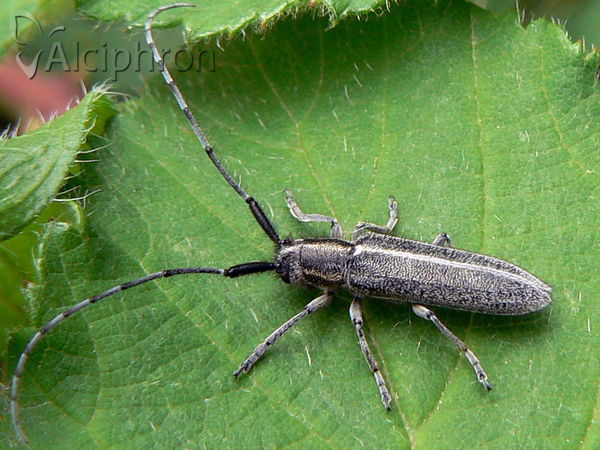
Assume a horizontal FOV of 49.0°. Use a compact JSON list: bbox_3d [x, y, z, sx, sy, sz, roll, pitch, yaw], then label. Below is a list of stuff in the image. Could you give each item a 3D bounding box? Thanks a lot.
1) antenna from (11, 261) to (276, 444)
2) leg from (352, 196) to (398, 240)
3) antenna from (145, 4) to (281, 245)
[{"bbox_3d":[-0.006,0.004,0.025,0.011,0.001,0.003,-32,65,-17],"label":"antenna"},{"bbox_3d":[0.003,0.000,0.027,0.002,0.001,0.002,0,60,0],"label":"leg"},{"bbox_3d":[-0.004,-0.005,0.028,0.003,0.002,0.013,-17,62,-10],"label":"antenna"}]

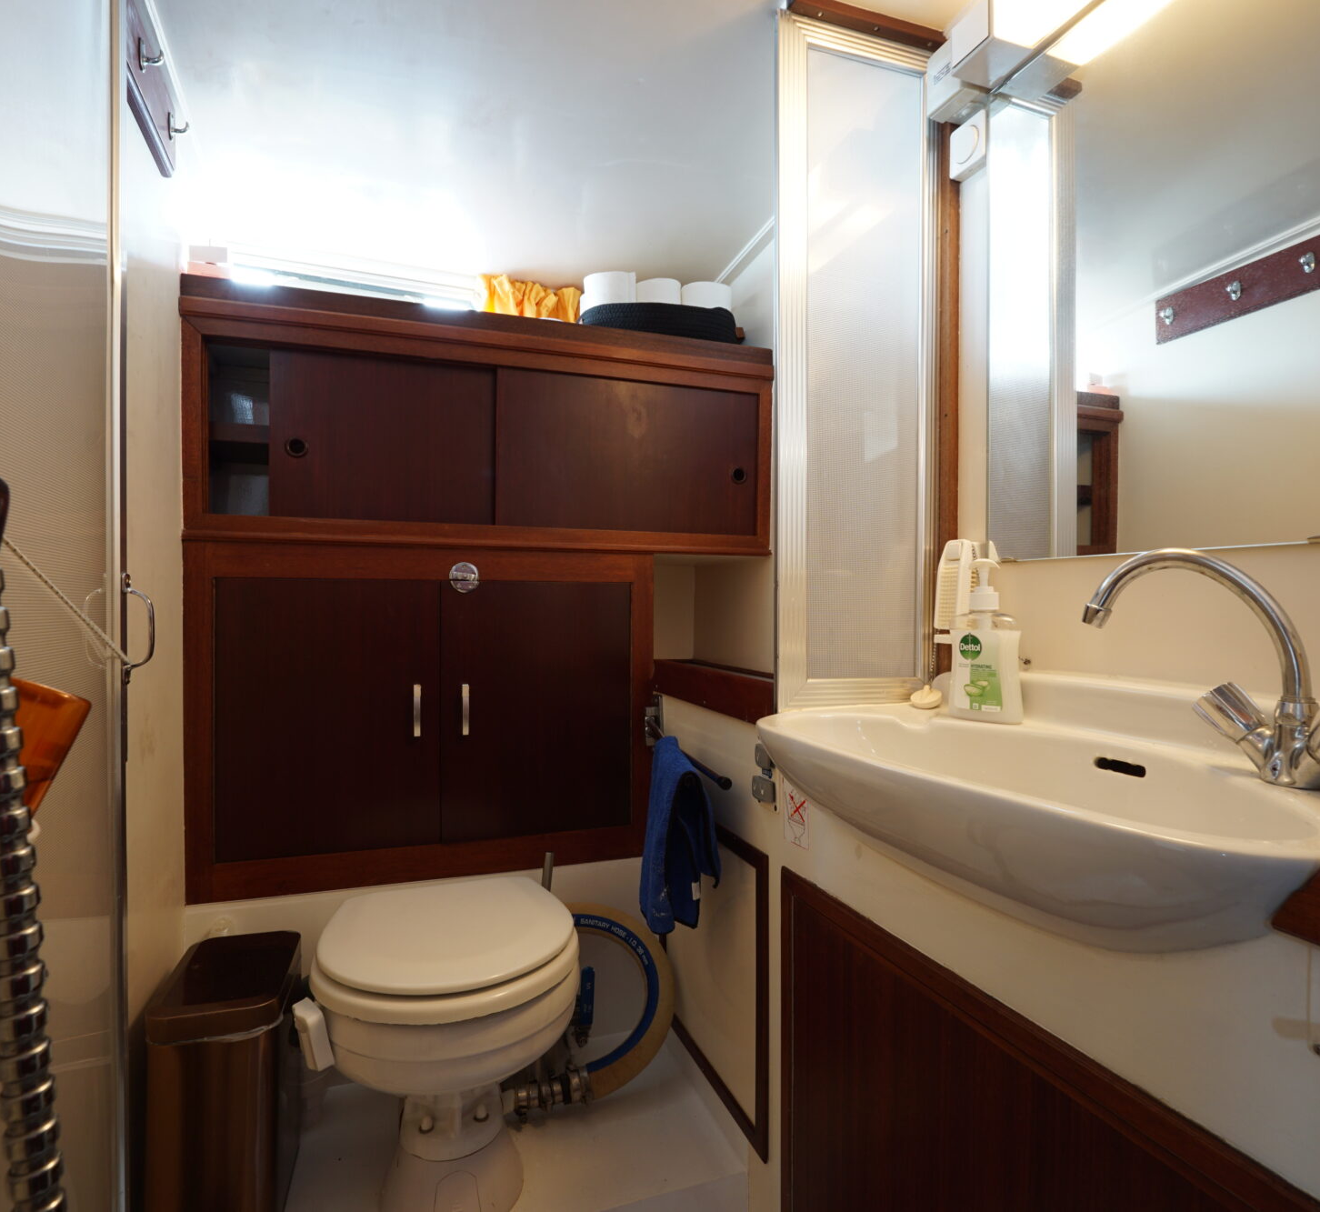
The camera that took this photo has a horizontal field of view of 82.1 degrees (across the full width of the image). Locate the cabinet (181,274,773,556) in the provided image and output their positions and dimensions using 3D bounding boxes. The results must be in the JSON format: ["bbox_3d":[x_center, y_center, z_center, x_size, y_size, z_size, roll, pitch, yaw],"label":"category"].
[{"bbox_3d":[-0.320,-0.325,1.554,1.081,0.434,0.300,0,1,-19],"label":"cabinet"}]

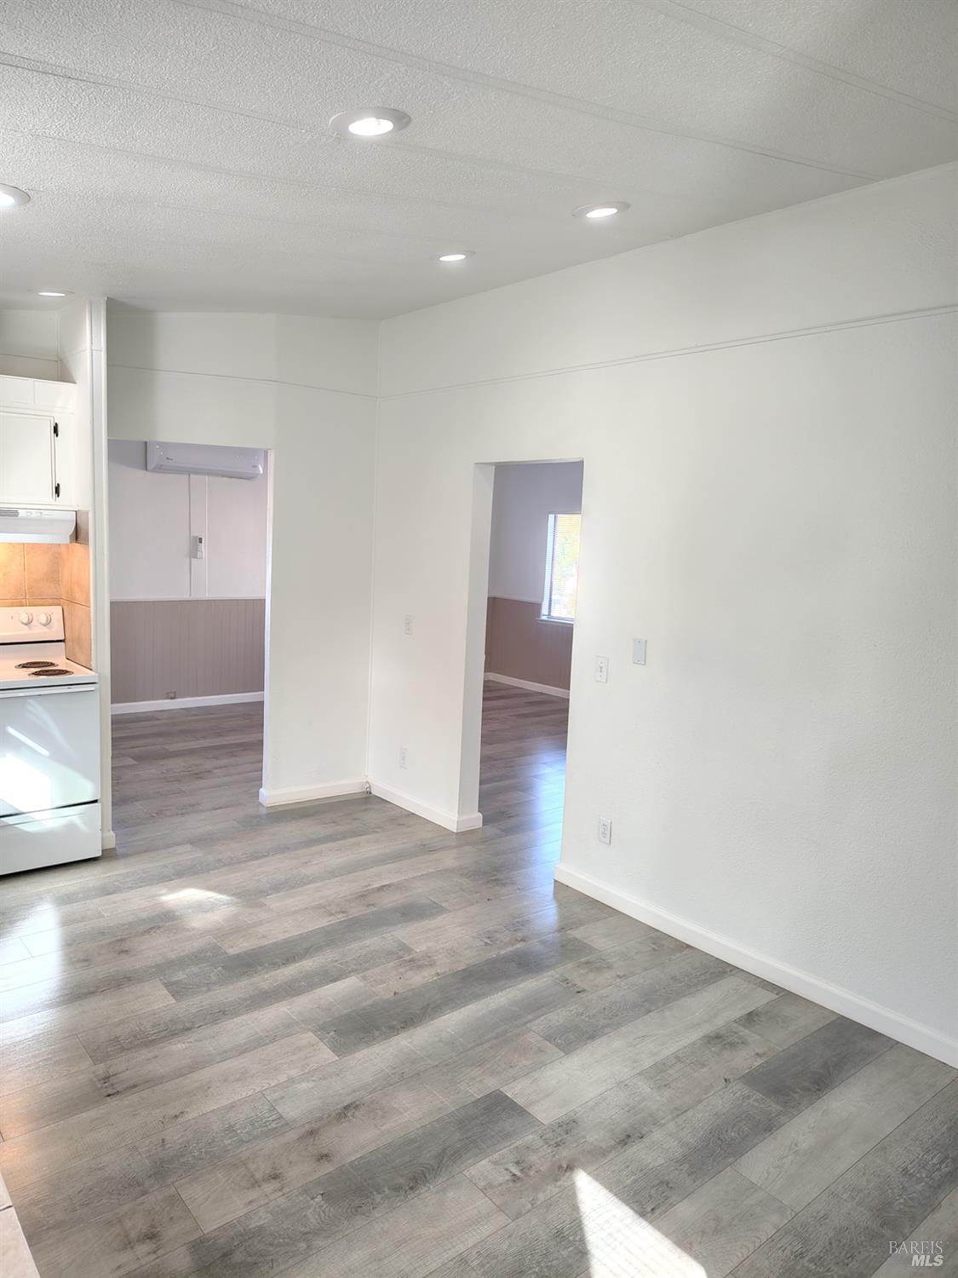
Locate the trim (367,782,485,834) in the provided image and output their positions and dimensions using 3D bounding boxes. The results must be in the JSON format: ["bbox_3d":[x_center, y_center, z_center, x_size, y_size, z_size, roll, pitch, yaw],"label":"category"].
[{"bbox_3d":[-0.337,0.974,5.302,0.181,0.085,0.890,-3,9,-40],"label":"trim"}]

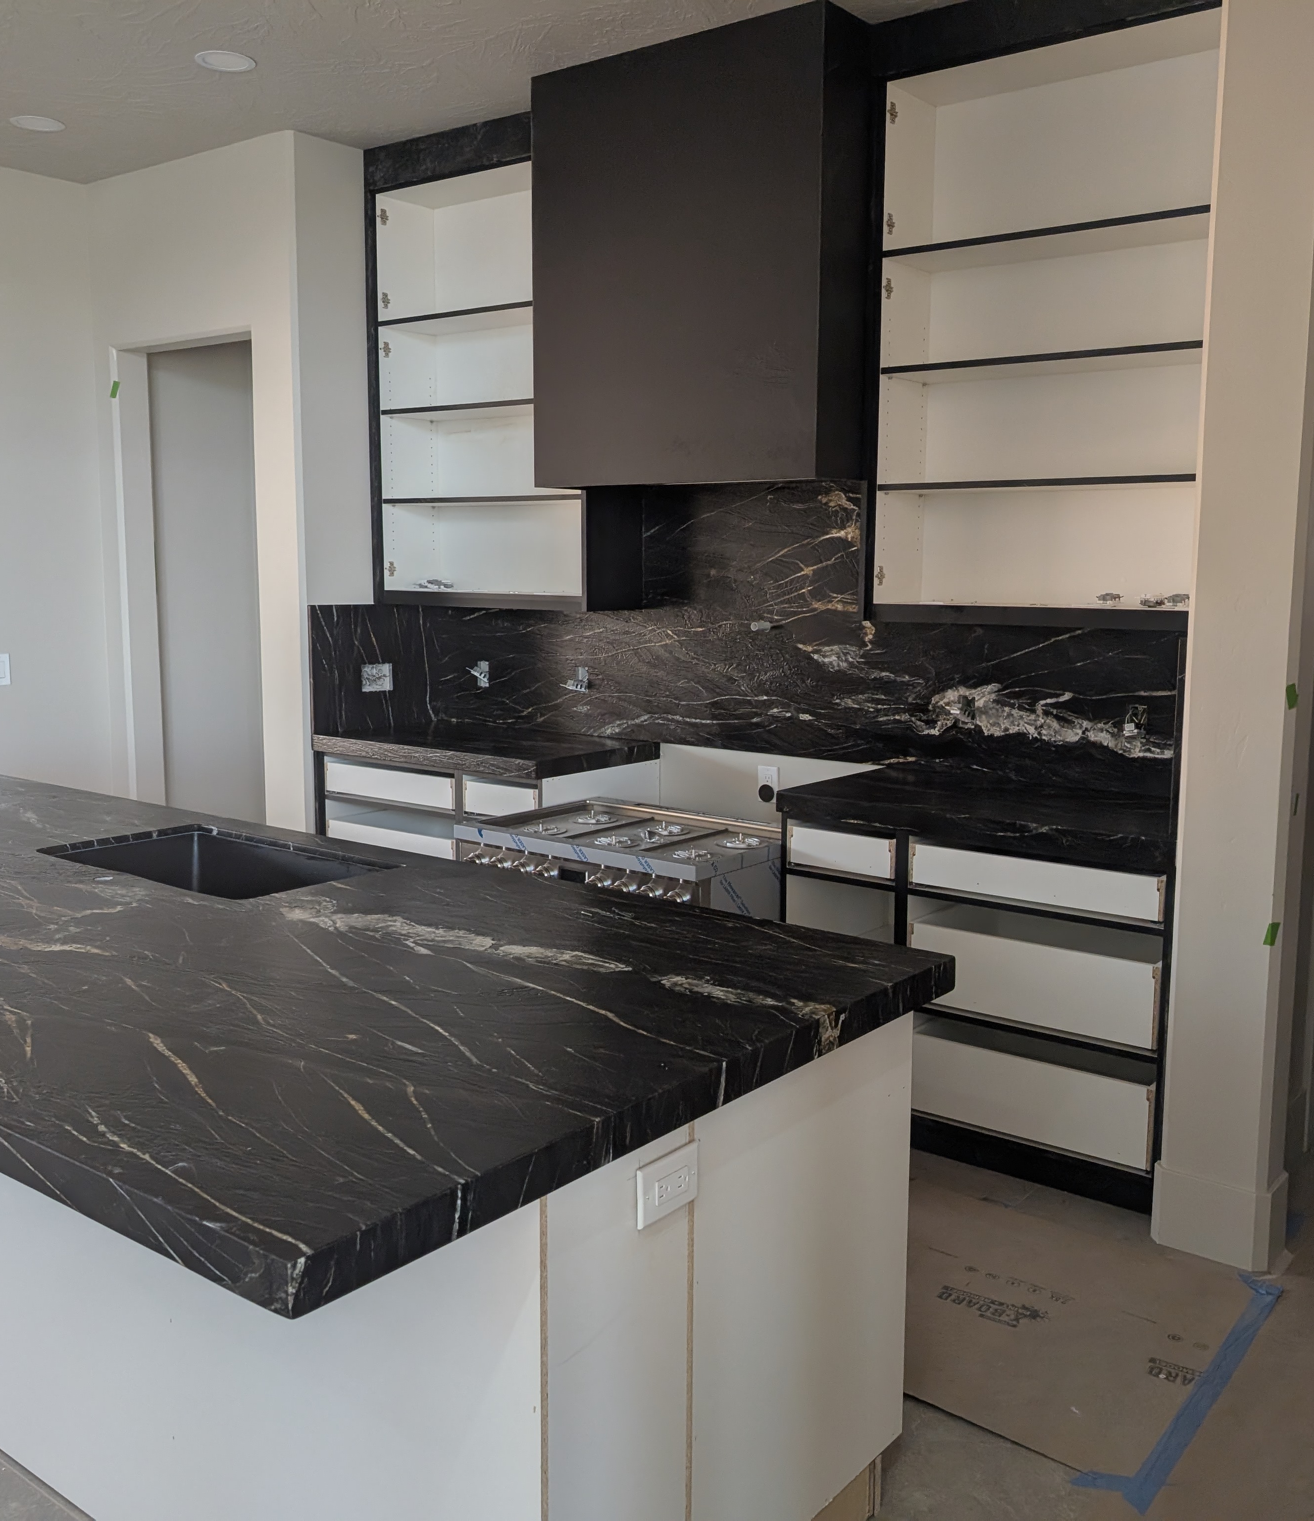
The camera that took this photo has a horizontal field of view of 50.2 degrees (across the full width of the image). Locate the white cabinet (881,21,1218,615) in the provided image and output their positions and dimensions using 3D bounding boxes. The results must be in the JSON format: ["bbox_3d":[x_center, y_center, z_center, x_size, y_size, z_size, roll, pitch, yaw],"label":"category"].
[{"bbox_3d":[1.104,-1.114,3.796,1.030,1.495,0.320,6,10,37],"label":"white cabinet"}]

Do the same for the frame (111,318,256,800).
[{"bbox_3d":[-1.792,-0.417,5.555,0.940,2.420,0.145,6,10,37],"label":"frame"}]

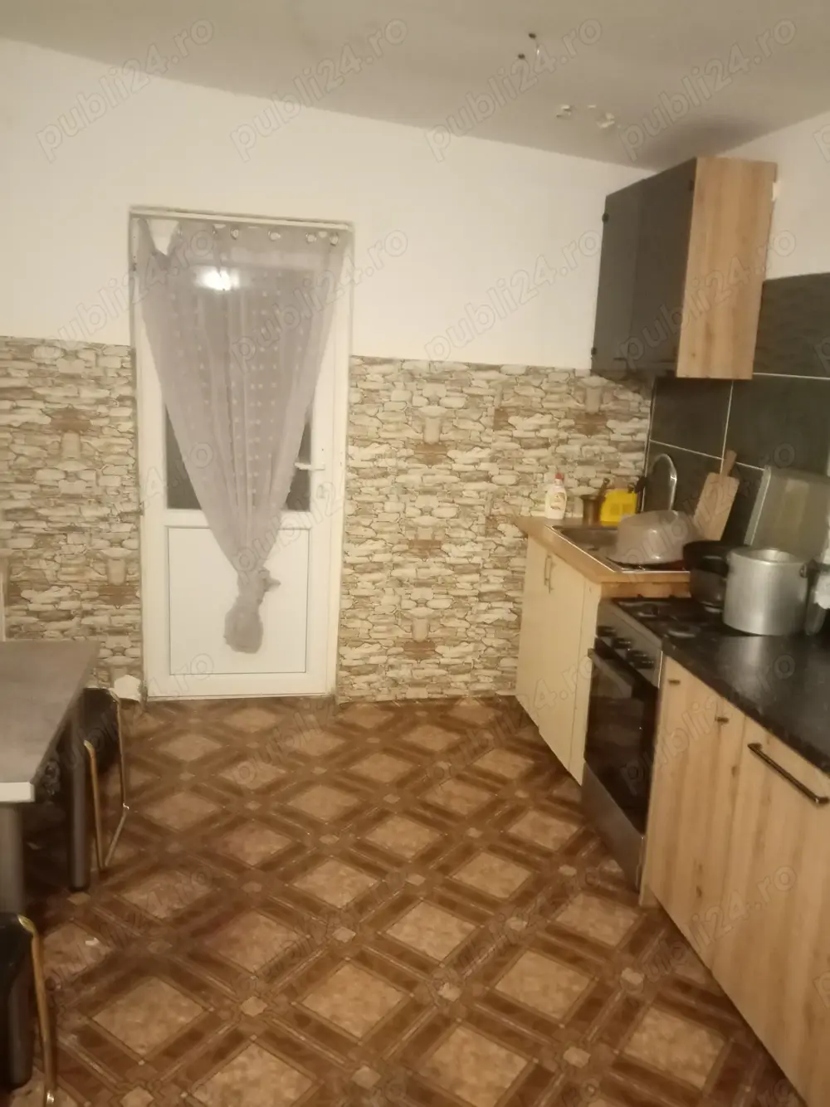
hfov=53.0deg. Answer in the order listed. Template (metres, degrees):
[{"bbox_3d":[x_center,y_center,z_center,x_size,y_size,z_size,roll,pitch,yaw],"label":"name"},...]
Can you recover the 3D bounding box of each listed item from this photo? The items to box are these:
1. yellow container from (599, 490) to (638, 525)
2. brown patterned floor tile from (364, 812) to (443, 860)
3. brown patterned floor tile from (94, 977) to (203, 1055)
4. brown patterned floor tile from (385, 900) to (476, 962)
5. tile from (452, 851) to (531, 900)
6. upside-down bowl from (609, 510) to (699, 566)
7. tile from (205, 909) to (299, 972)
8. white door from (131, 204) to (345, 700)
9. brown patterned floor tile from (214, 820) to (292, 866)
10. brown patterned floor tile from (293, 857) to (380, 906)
[{"bbox_3d":[0.936,-0.210,3.811,0.134,0.148,0.085,1,12,-9],"label":"yellow container"},{"bbox_3d":[-0.043,0.969,2.837,0.188,0.010,0.188,11,15,33],"label":"brown patterned floor tile"},{"bbox_3d":[-0.640,1.111,2.002,0.187,0.010,0.187,11,14,34],"label":"brown patterned floor tile"},{"bbox_3d":[0.047,1.037,2.286,0.176,0.010,0.176,11,15,34],"label":"brown patterned floor tile"},{"bbox_3d":[0.240,0.987,2.550,0.176,0.010,0.176,11,15,34],"label":"tile"},{"bbox_3d":[0.902,-0.068,3.115,0.335,0.147,0.335,2,12,0],"label":"upside-down bowl"},{"bbox_3d":[-0.430,1.032,2.220,0.176,0.010,0.176,11,15,34],"label":"tile"},{"bbox_3d":[-0.760,-0.366,3.700,0.880,2.120,0.090,0,12,-12],"label":"white door"},{"bbox_3d":[-0.534,0.958,2.747,0.187,0.010,0.187,11,14,34],"label":"brown patterned floor tile"},{"bbox_3d":[-0.242,1.002,2.531,0.187,0.010,0.187,11,14,33],"label":"brown patterned floor tile"}]

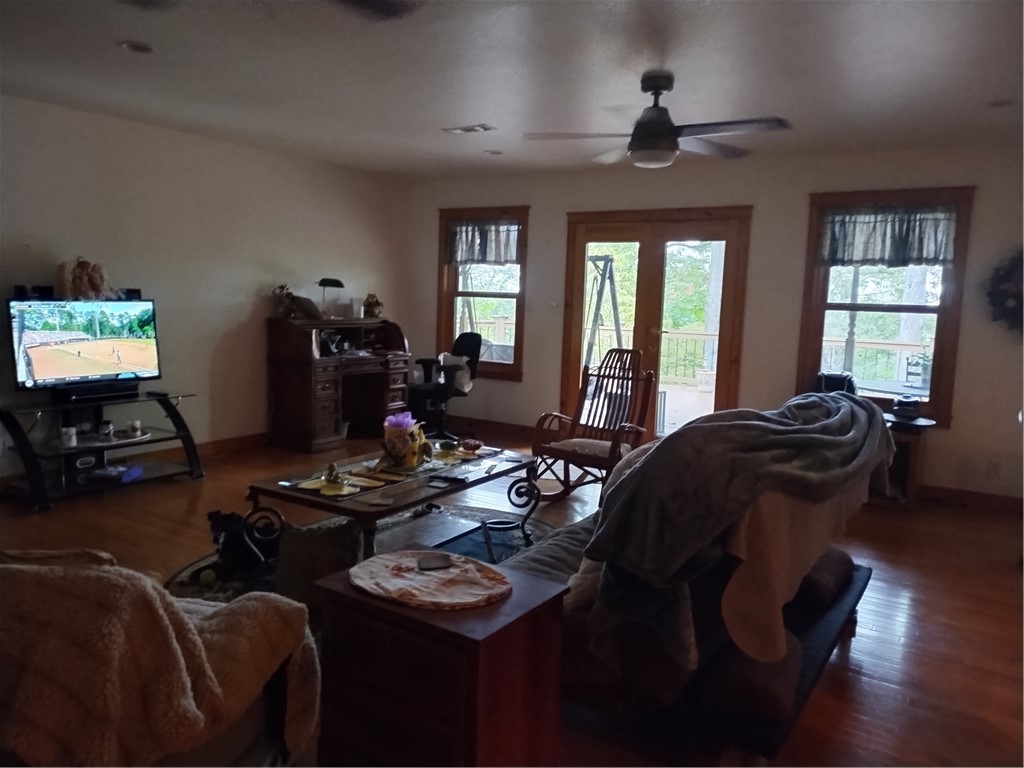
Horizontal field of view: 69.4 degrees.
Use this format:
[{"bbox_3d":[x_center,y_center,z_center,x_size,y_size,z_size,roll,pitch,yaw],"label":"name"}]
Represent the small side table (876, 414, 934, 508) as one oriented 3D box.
[{"bbox_3d":[2.694,0.559,5.220,0.460,0.600,0.370,6,9,34],"label":"small side table"}]

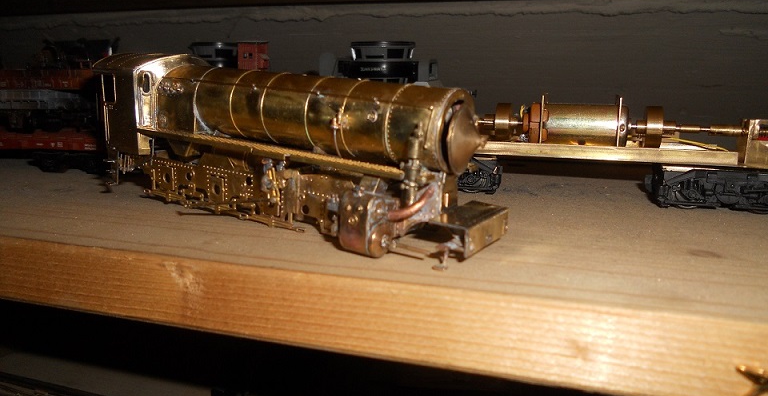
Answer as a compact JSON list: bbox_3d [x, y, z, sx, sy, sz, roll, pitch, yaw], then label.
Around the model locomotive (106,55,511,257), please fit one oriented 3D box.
[{"bbox_3d":[-0.032,-0.019,0.191,0.145,0.048,0.035,11,17,31],"label":"model locomotive"}]

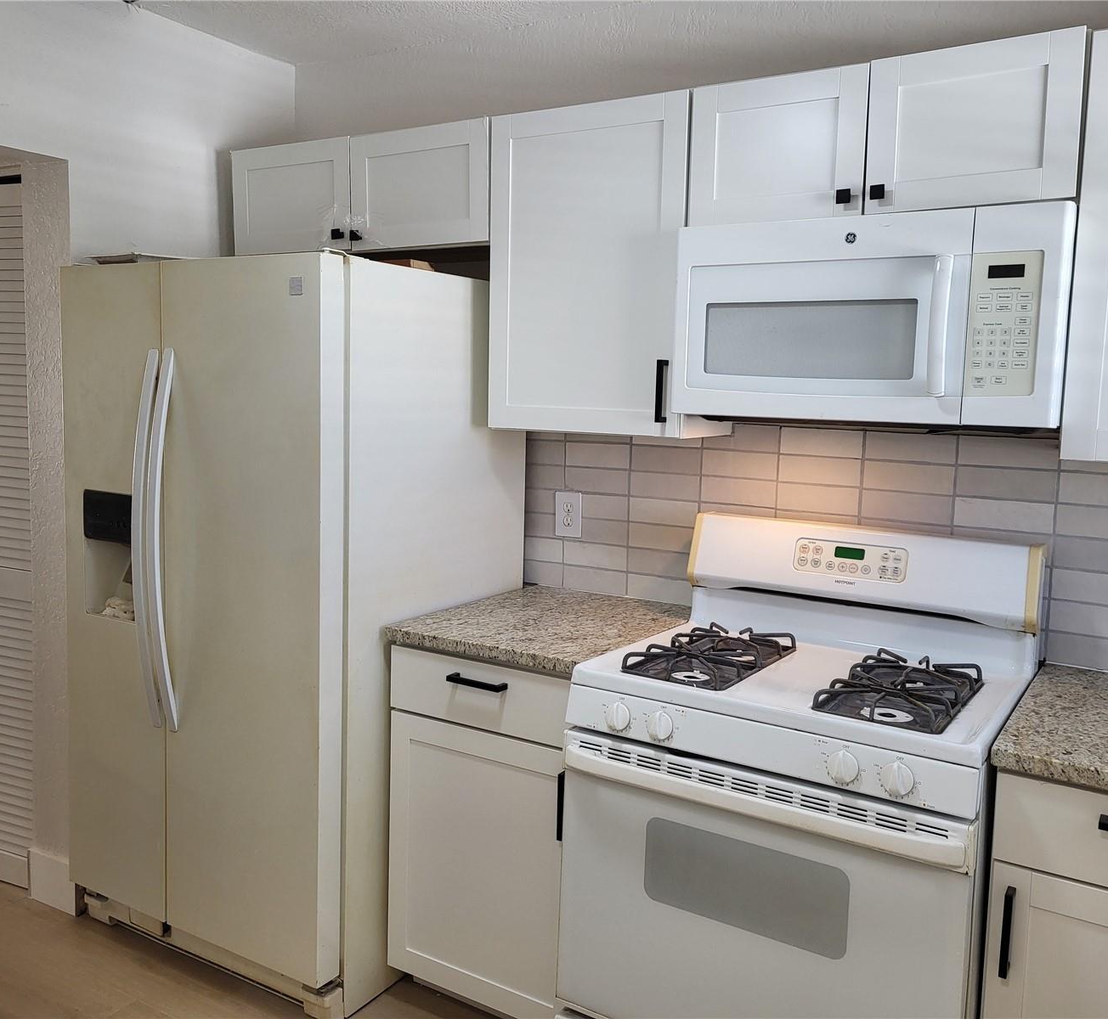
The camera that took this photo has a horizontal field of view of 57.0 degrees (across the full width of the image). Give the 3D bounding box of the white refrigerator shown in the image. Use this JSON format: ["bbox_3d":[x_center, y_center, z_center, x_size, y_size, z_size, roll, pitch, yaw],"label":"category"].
[{"bbox_3d":[-0.689,0.254,2.776,0.897,1.748,0.830,5,8,31],"label":"white refrigerator"}]

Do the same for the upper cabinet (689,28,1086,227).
[{"bbox_3d":[0.705,-0.747,2.160,0.770,0.300,0.324,5,8,31],"label":"upper cabinet"}]

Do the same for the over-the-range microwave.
[{"bbox_3d":[0.684,-0.384,2.160,0.757,0.407,0.410,5,8,31],"label":"over-the-range microwave"}]

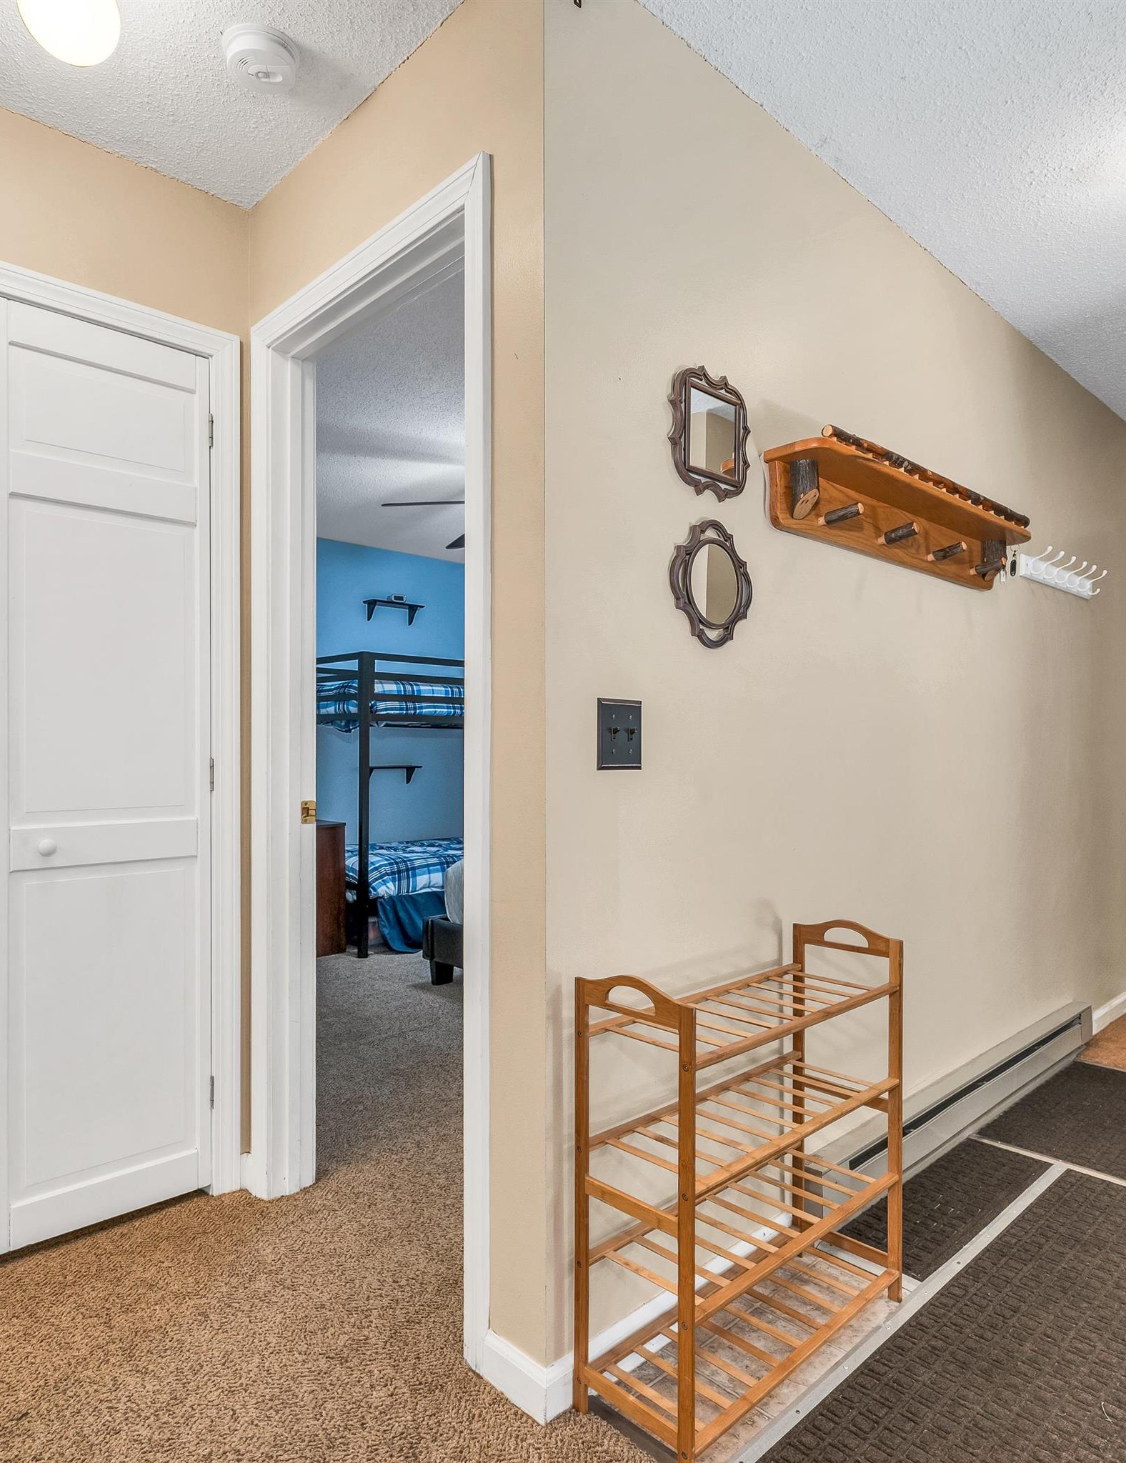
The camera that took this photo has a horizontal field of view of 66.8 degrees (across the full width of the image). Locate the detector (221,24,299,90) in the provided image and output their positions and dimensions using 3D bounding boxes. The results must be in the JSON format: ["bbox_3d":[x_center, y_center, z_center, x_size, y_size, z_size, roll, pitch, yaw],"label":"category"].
[{"bbox_3d":[-0.598,-1.326,1.693,0.145,0.042,0.145,0,-1,0],"label":"detector"}]

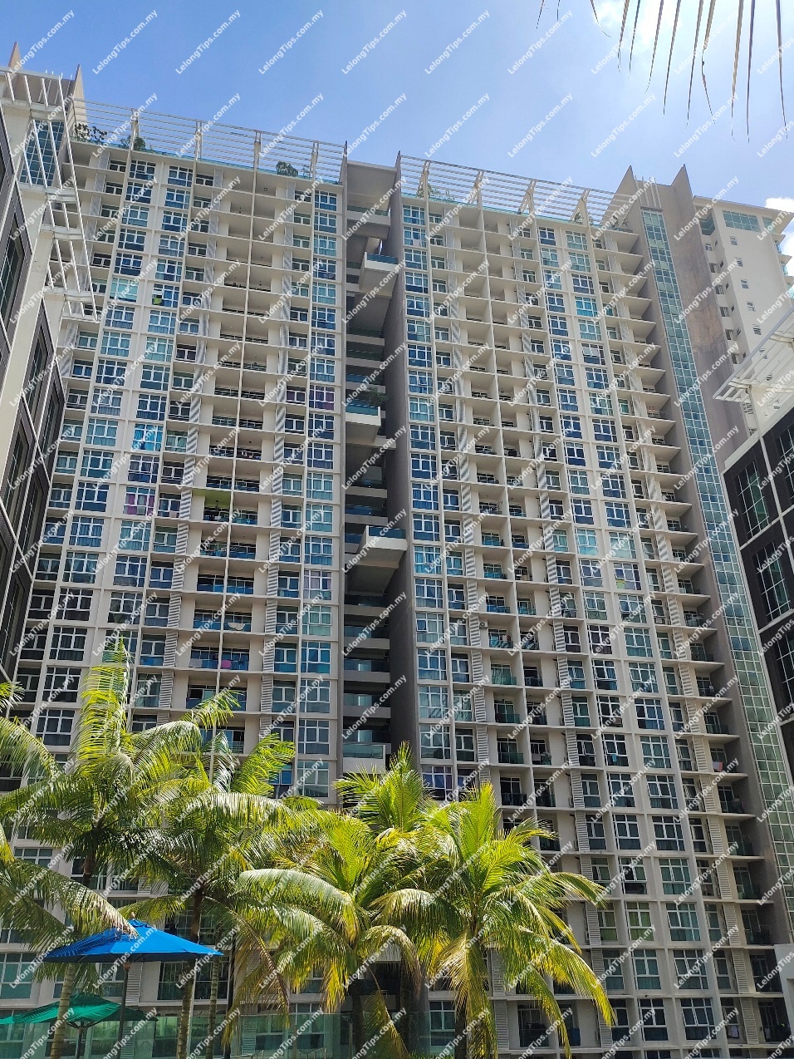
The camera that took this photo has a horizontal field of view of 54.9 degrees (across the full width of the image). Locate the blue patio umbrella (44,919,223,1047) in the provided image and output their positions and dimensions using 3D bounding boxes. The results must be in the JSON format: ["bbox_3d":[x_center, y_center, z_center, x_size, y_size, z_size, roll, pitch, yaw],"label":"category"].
[{"bbox_3d":[-4.064,7.097,11.290,2.650,2.500,2.650,-1,-29,0],"label":"blue patio umbrella"}]

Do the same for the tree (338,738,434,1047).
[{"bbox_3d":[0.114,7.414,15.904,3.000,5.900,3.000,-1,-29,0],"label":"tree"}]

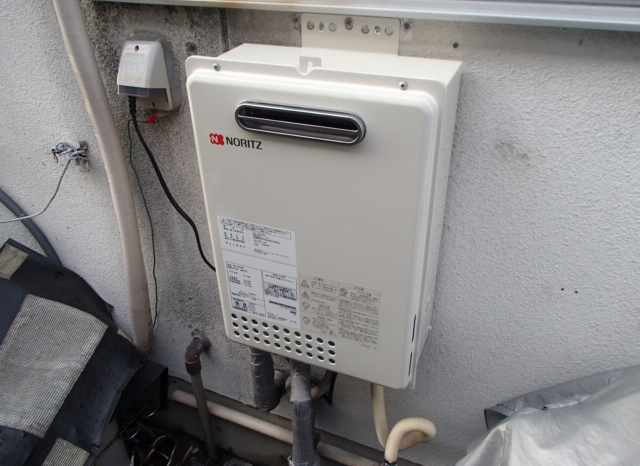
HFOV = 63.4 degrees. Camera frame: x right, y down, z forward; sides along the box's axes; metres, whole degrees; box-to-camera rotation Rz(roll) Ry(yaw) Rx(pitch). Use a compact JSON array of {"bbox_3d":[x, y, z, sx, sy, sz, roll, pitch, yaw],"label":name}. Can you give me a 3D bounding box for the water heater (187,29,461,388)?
[{"bbox_3d":[0.010,-0.022,0.812,0.350,0.497,0.166,12,35,20],"label":"water heater"}]

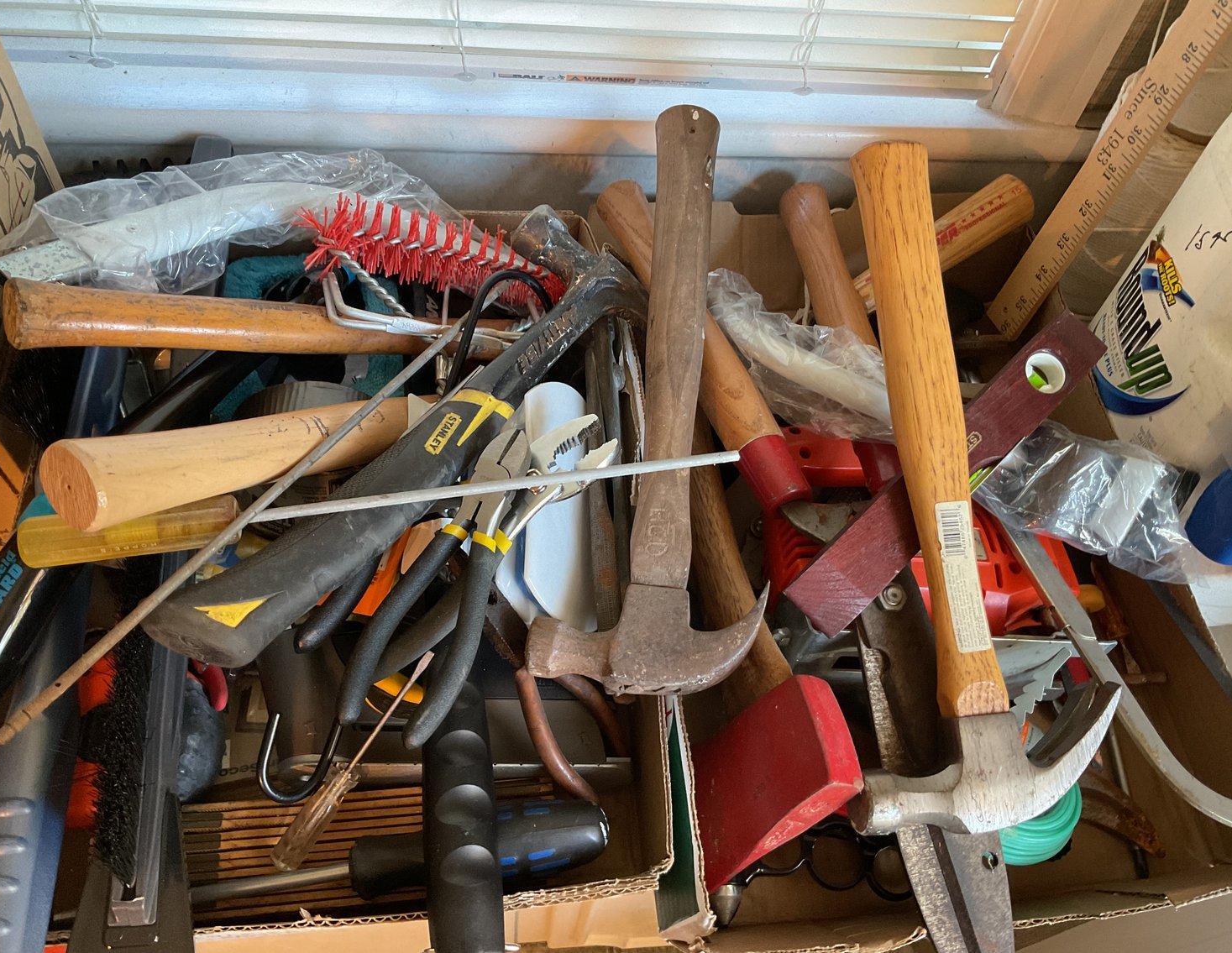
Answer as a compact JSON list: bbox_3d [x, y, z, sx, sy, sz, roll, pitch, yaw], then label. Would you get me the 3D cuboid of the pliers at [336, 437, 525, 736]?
[{"bbox_3d":[-0.087,0.053,0.562,0.057,0.016,0.183,19,67,6],"label":"pliers"}]

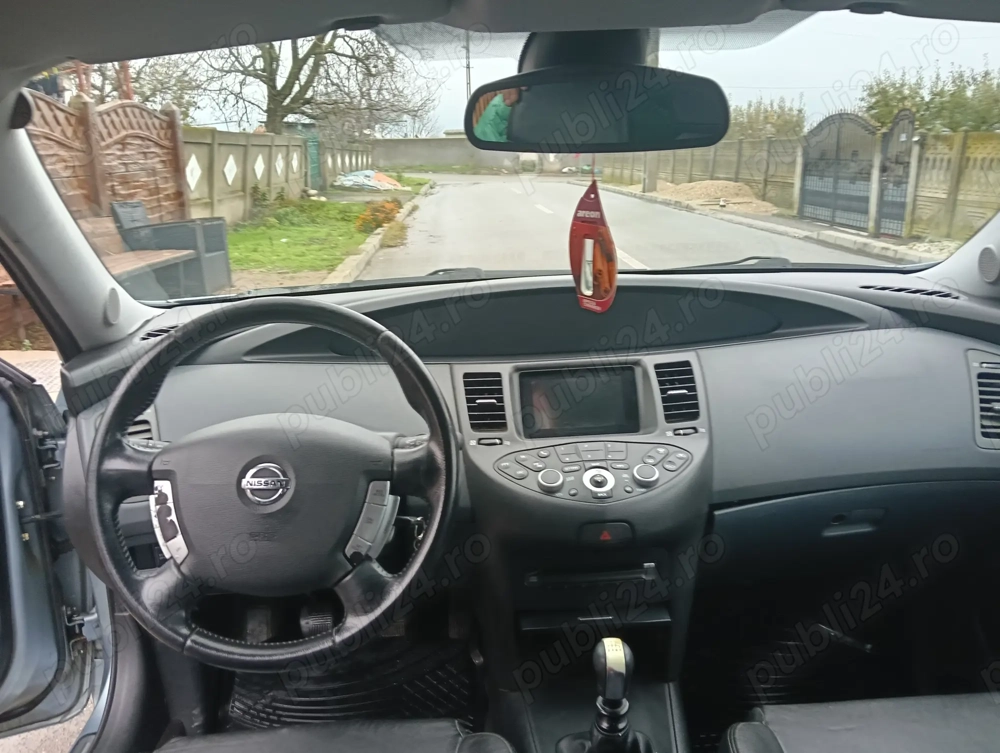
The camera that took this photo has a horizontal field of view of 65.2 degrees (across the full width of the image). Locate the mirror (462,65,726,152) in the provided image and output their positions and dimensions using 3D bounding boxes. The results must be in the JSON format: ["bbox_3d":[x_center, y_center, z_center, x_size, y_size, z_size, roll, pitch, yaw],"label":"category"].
[{"bbox_3d":[0.093,-0.263,0.774,0.252,0.081,0.042,2,19,8],"label":"mirror"}]

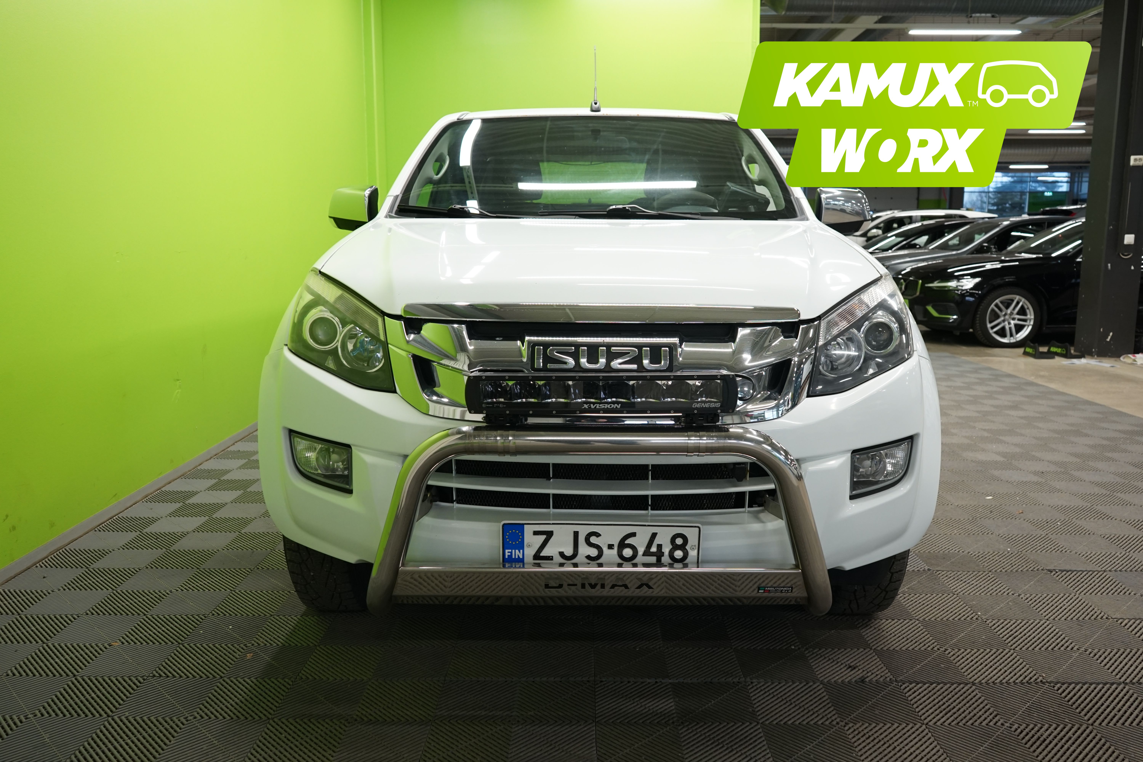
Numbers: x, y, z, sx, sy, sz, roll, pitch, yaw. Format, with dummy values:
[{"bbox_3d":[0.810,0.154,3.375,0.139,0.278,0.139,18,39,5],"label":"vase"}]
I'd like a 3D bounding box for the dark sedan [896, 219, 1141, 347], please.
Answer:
[{"bbox_3d":[6.253,-1.217,10.426,4.760,1.430,1.850,0,9,-1],"label":"dark sedan"}]

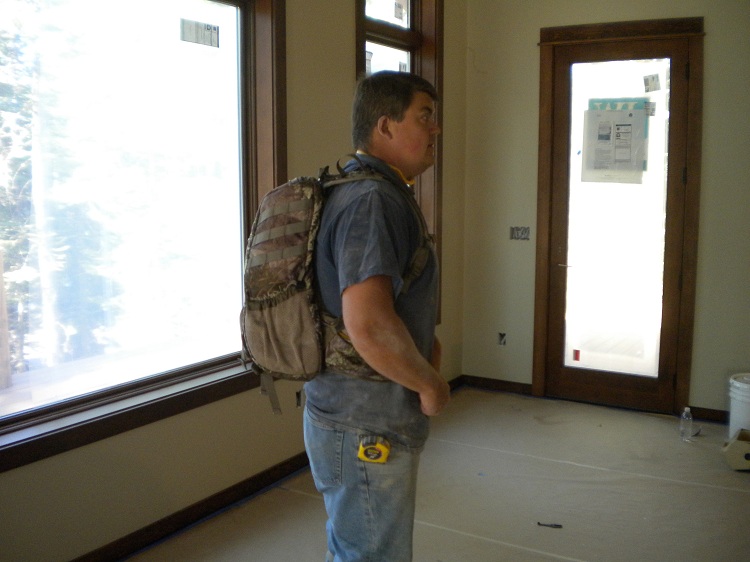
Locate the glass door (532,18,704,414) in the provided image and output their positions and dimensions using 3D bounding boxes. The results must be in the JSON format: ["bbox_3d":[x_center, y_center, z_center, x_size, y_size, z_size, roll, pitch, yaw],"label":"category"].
[{"bbox_3d":[1.576,-0.398,5.002,1.060,2.490,0.120,4,9,32],"label":"glass door"}]

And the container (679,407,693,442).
[{"bbox_3d":[1.810,0.837,4.420,0.066,0.206,0.066,3,8,22],"label":"container"}]

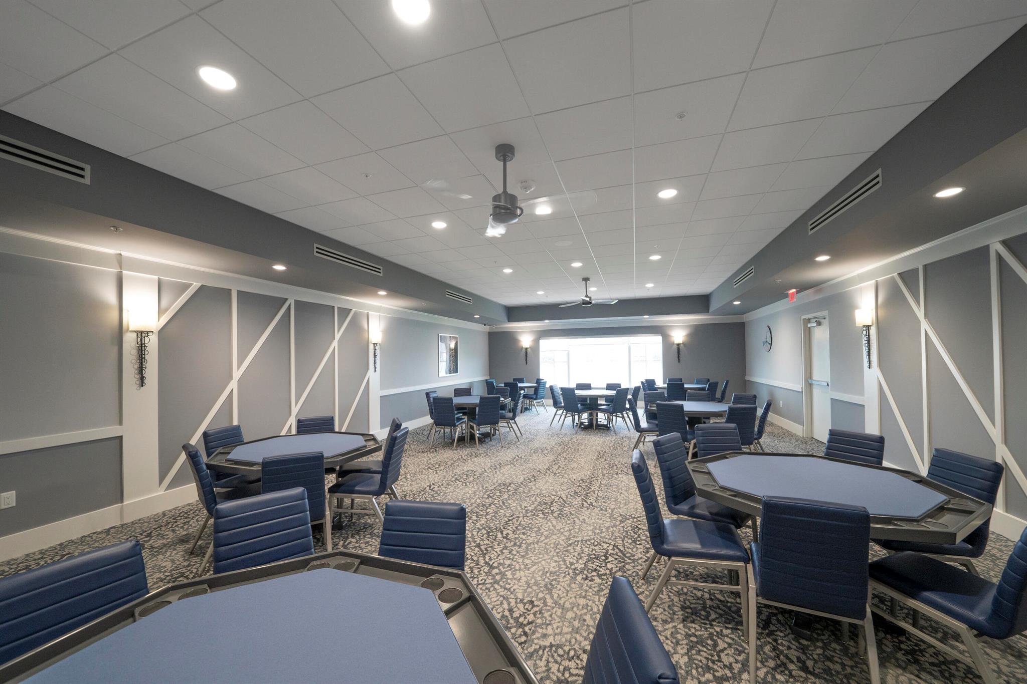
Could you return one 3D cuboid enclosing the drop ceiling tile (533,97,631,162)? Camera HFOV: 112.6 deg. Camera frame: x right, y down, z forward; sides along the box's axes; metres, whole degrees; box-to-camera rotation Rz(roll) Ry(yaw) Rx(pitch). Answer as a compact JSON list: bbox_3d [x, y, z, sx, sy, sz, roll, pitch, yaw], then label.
[{"bbox_3d":[0.518,-1.477,2.407,0.600,0.020,0.600,-1,-3,18],"label":"drop ceiling tile"}]

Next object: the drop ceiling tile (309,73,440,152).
[{"bbox_3d":[-0.848,-1.459,2.215,0.615,0.020,0.585,-1,-2,20],"label":"drop ceiling tile"}]

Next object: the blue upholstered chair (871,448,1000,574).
[{"bbox_3d":[2.450,1.135,2.110,0.570,0.890,0.410,-1,-2,9],"label":"blue upholstered chair"}]

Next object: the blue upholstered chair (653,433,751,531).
[{"bbox_3d":[1.345,1.154,2.438,0.430,0.875,0.560,1,-2,-34],"label":"blue upholstered chair"}]

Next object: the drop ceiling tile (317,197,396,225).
[{"bbox_3d":[-1.652,-1.398,3.670,0.600,0.020,0.600,-1,-3,18],"label":"drop ceiling tile"}]

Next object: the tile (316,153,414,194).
[{"bbox_3d":[-1.267,-1.437,3.013,0.605,0.020,0.605,-1,-2,19],"label":"tile"}]

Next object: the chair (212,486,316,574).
[{"bbox_3d":[-1.006,1.129,1.381,0.445,0.860,0.550,0,-2,-35],"label":"chair"}]

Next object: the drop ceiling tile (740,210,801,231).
[{"bbox_3d":[3.004,-1.427,4.014,0.582,0.025,0.580,-2,-2,20],"label":"drop ceiling tile"}]

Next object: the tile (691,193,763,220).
[{"bbox_3d":[2.321,-1.479,3.785,0.605,0.020,0.605,-1,-2,19],"label":"tile"}]

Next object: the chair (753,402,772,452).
[{"bbox_3d":[3.278,1.250,4.775,0.560,0.875,0.430,-2,-2,32],"label":"chair"}]

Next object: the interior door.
[{"bbox_3d":[5.220,0.652,5.740,0.050,2.120,0.890,-1,-3,18],"label":"interior door"}]

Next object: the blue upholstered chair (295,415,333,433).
[{"bbox_3d":[-2.071,1.255,3.548,0.445,0.860,0.550,0,-2,-24],"label":"blue upholstered chair"}]

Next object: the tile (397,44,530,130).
[{"bbox_3d":[-0.265,-1.482,2.047,0.600,0.020,0.600,-1,-3,18],"label":"tile"}]

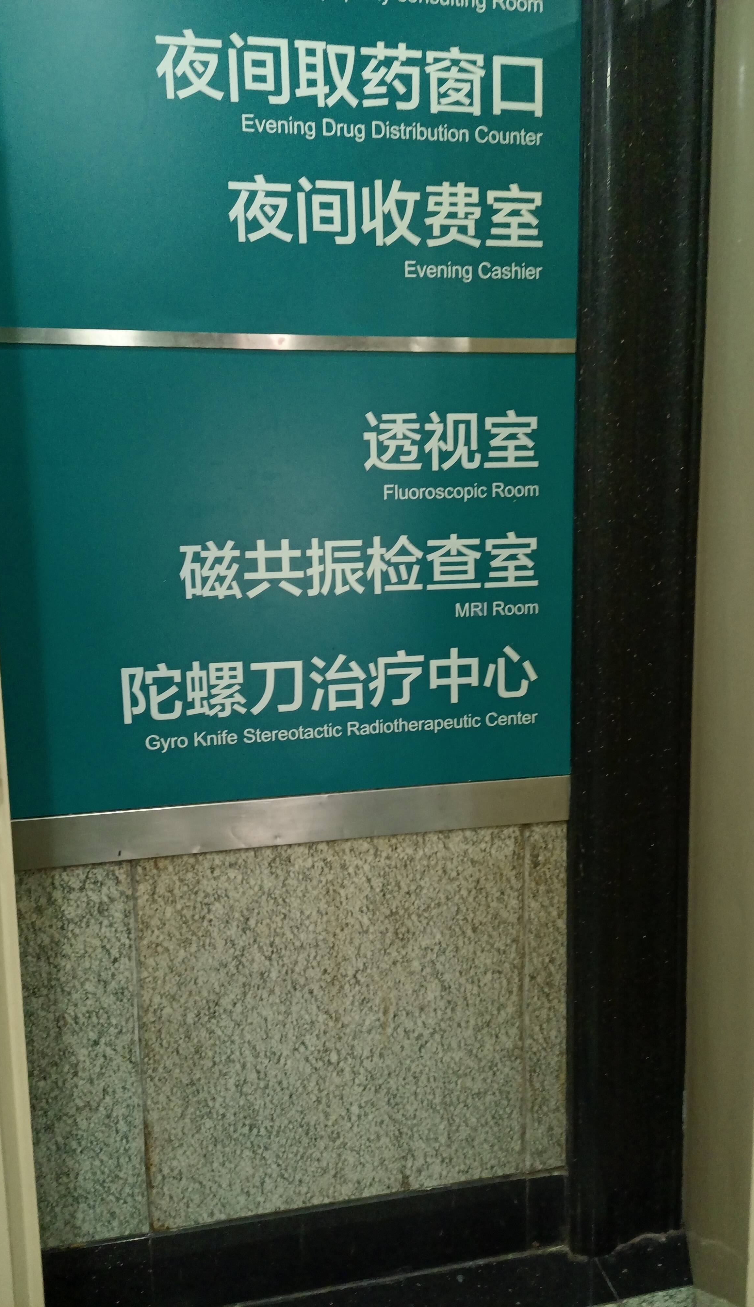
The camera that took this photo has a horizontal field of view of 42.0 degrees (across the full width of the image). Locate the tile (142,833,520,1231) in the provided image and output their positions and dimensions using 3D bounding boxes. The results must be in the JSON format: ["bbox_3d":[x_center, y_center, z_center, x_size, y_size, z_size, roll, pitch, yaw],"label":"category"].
[{"bbox_3d":[-0.058,0.586,1.554,0.612,0.605,0.020,-3,8,-11],"label":"tile"}]

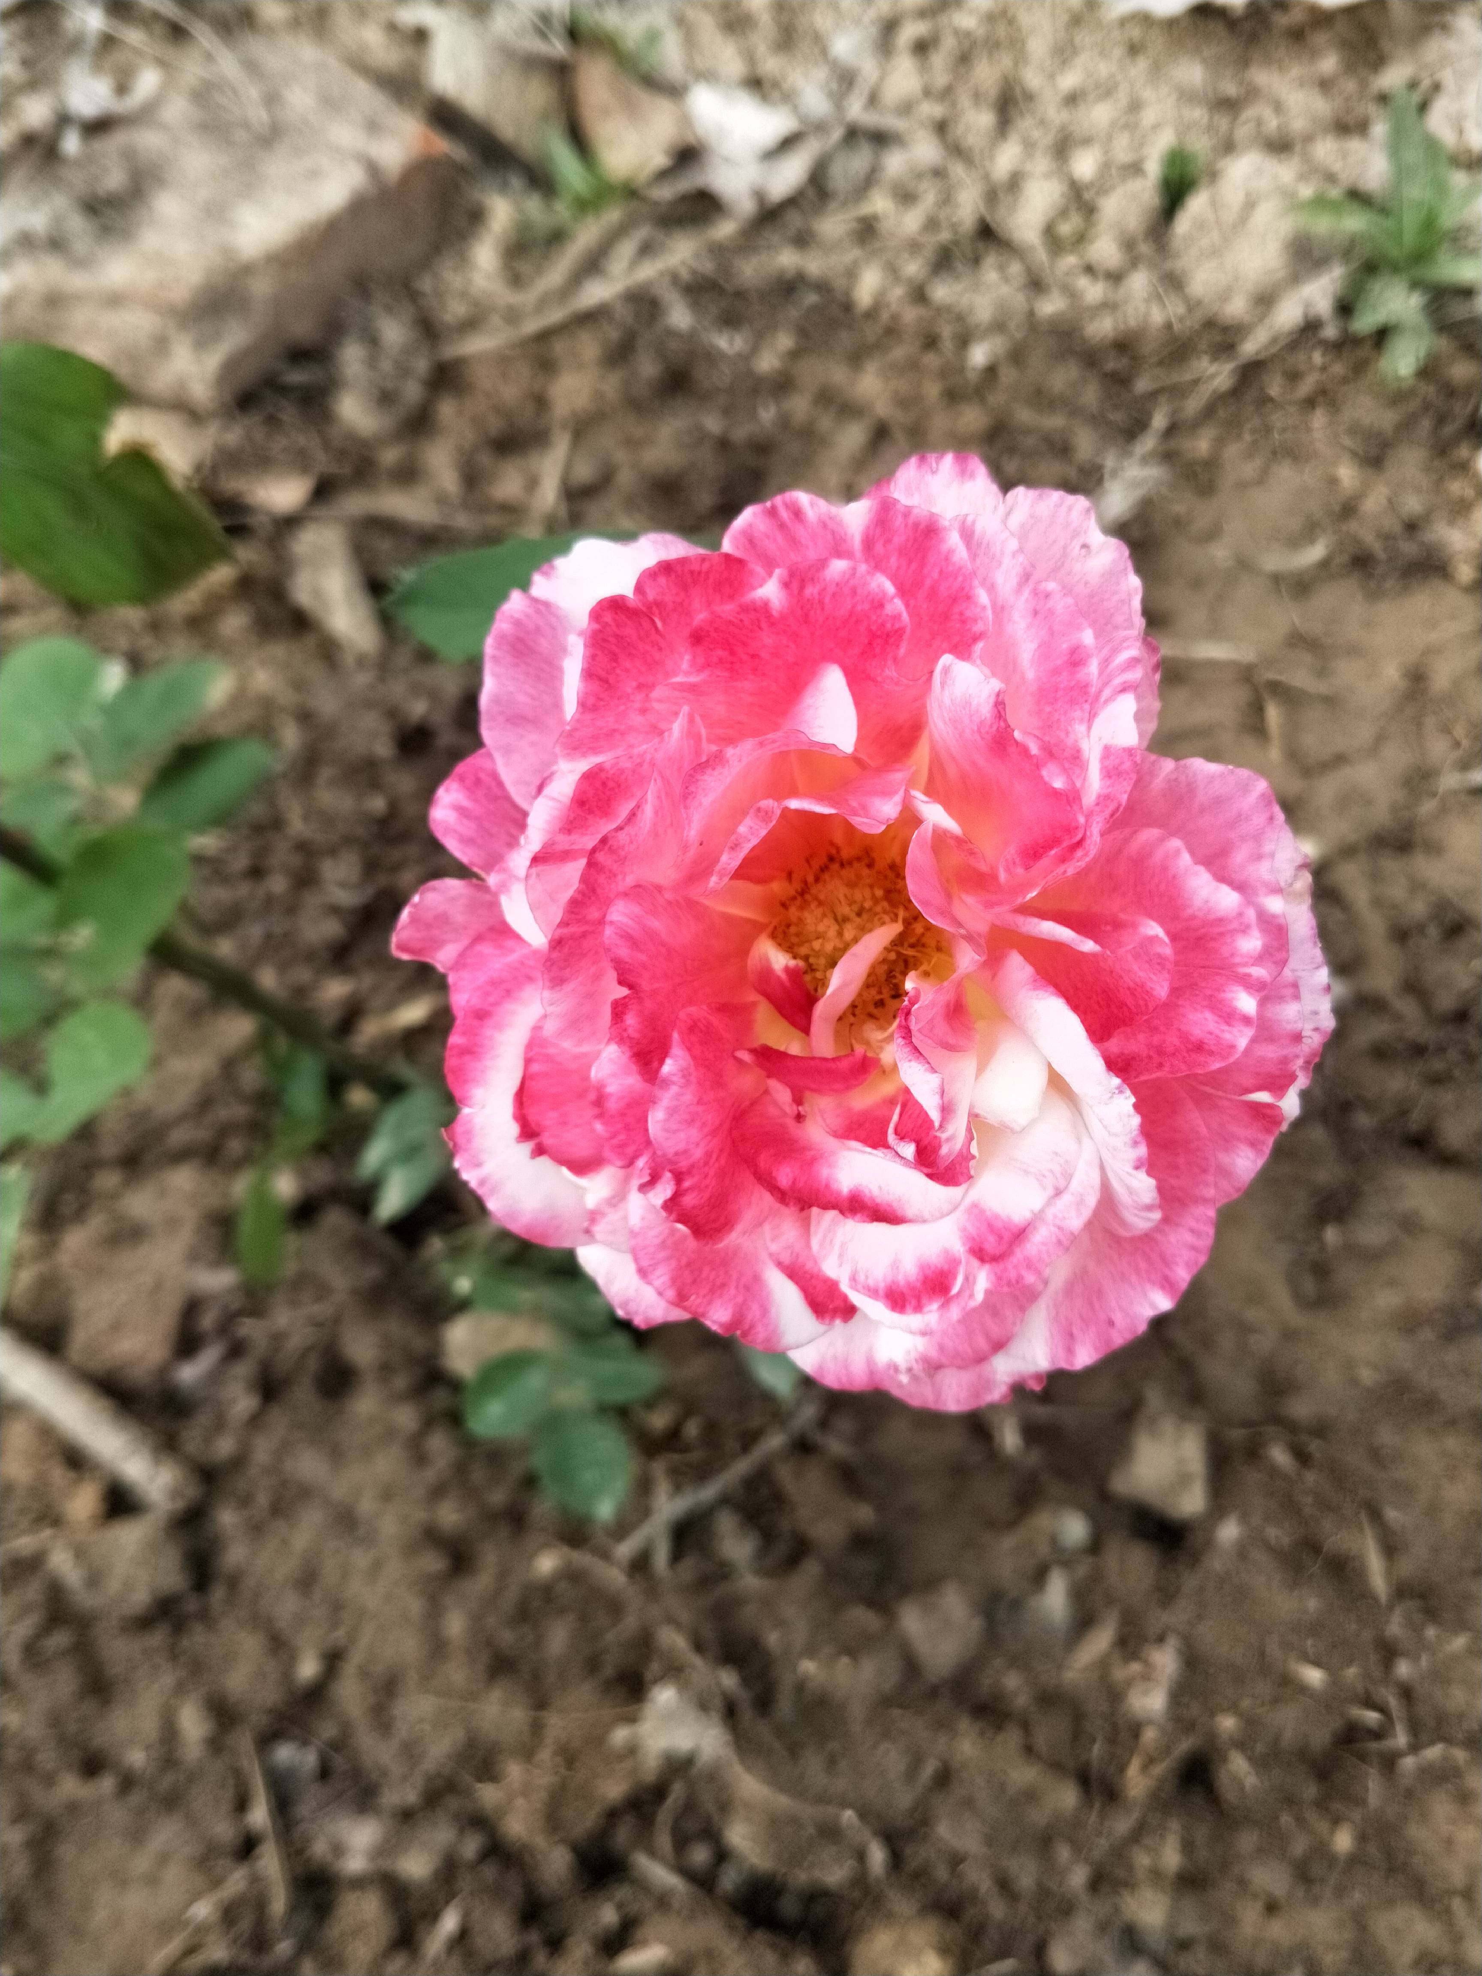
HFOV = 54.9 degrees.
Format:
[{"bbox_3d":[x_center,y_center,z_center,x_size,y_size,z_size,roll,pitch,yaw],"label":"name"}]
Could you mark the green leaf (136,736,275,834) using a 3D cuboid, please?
[{"bbox_3d":[-0.124,-0.047,0.330,0.031,0.011,0.015,-34,73,-12],"label":"green leaf"}]

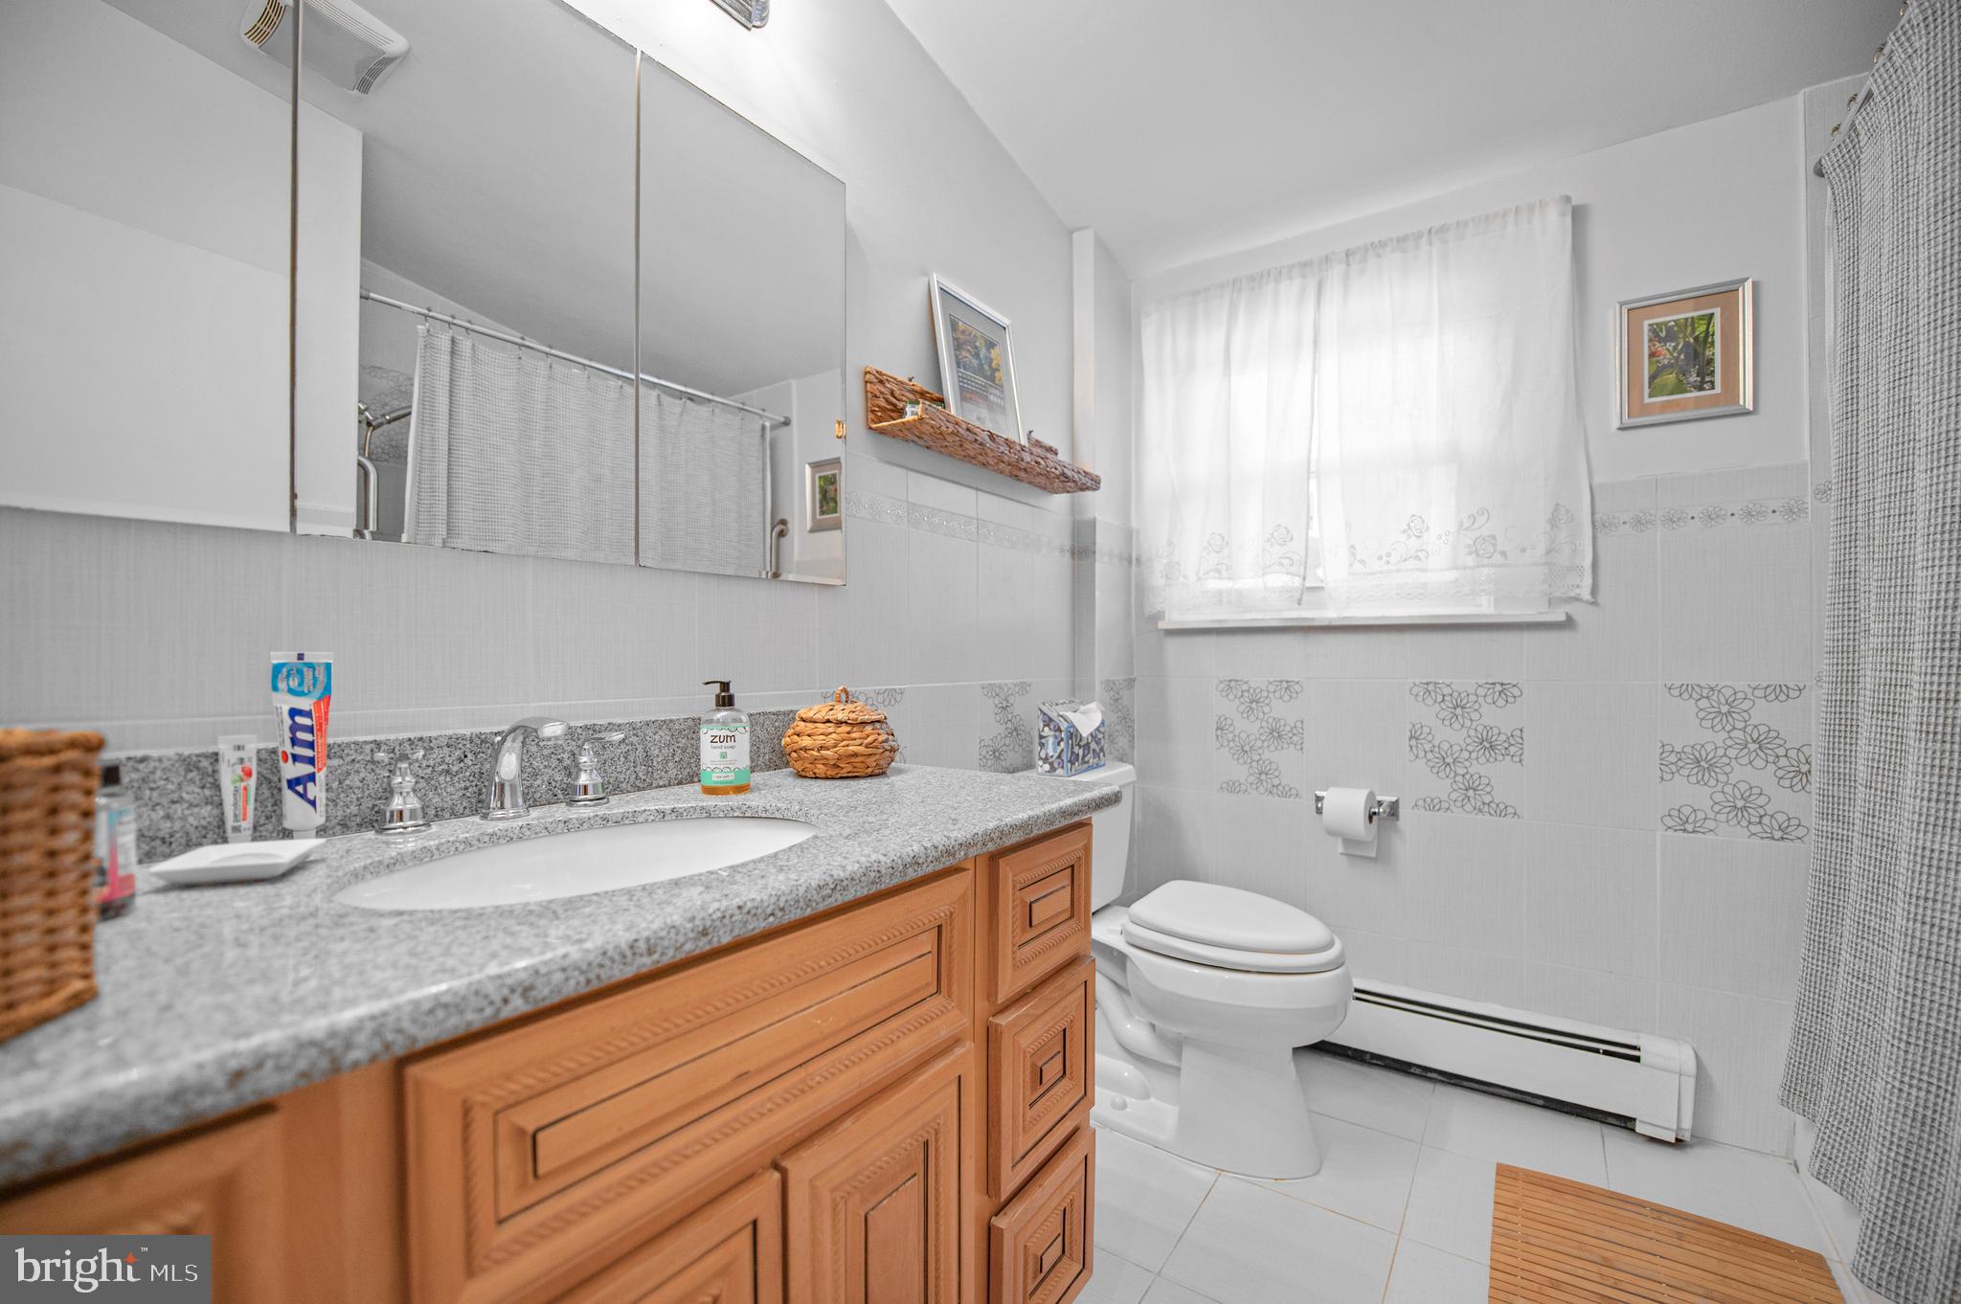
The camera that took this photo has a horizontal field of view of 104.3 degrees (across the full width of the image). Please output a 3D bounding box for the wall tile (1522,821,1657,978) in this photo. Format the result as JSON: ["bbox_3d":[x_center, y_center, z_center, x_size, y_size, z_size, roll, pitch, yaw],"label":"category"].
[{"bbox_3d":[1.409,0.569,1.764,0.245,0.331,0.010,-1,-1,34],"label":"wall tile"}]

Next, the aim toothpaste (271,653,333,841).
[{"bbox_3d":[-0.677,0.097,0.761,0.034,0.188,0.049,-1,-1,44],"label":"aim toothpaste"}]

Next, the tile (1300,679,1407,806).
[{"bbox_3d":[1.007,0.243,2.051,0.248,0.338,0.010,-1,-1,35],"label":"tile"}]

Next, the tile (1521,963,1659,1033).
[{"bbox_3d":[1.405,0.903,1.759,0.242,0.332,0.010,0,0,32],"label":"tile"}]

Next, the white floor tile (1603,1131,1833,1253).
[{"bbox_3d":[1.449,1.054,1.523,0.312,0.010,0.342,-1,-1,35],"label":"white floor tile"}]

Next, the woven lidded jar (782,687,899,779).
[{"bbox_3d":[-0.226,0.124,1.215,0.182,0.136,0.182,0,-1,0],"label":"woven lidded jar"}]

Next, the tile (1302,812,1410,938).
[{"bbox_3d":[1.023,0.588,2.075,0.250,0.341,0.010,-1,-1,32],"label":"tile"}]

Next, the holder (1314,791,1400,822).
[{"bbox_3d":[0.988,0.416,2.022,0.210,0.062,0.075,-1,-1,35],"label":"holder"}]

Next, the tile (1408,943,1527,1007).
[{"bbox_3d":[1.236,0.927,1.940,0.250,0.341,0.010,-1,-1,32],"label":"tile"}]

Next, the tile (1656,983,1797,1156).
[{"bbox_3d":[1.611,0.903,1.633,0.242,0.332,0.010,0,0,32],"label":"tile"}]

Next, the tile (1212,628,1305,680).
[{"bbox_3d":[0.784,0.002,2.139,0.242,0.140,0.010,0,0,32],"label":"tile"}]

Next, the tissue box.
[{"bbox_3d":[0.242,0.224,1.985,0.085,0.170,0.235,-1,-1,34],"label":"tissue box"}]

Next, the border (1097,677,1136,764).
[{"bbox_3d":[0.414,0.245,2.309,0.010,0.327,0.250,-1,-1,36],"label":"border"}]

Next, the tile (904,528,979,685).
[{"bbox_3d":[-0.079,-0.090,1.667,0.010,0.330,0.250,-1,-1,34],"label":"tile"}]

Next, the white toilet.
[{"bbox_3d":[0.435,0.690,1.762,0.740,0.757,0.450,0,0,33],"label":"white toilet"}]

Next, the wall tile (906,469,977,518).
[{"bbox_3d":[-0.076,-0.346,1.682,0.010,0.068,0.248,-1,-1,35],"label":"wall tile"}]

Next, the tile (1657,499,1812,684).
[{"bbox_3d":[1.655,-0.129,1.683,0.250,0.400,0.010,-1,-1,32],"label":"tile"}]

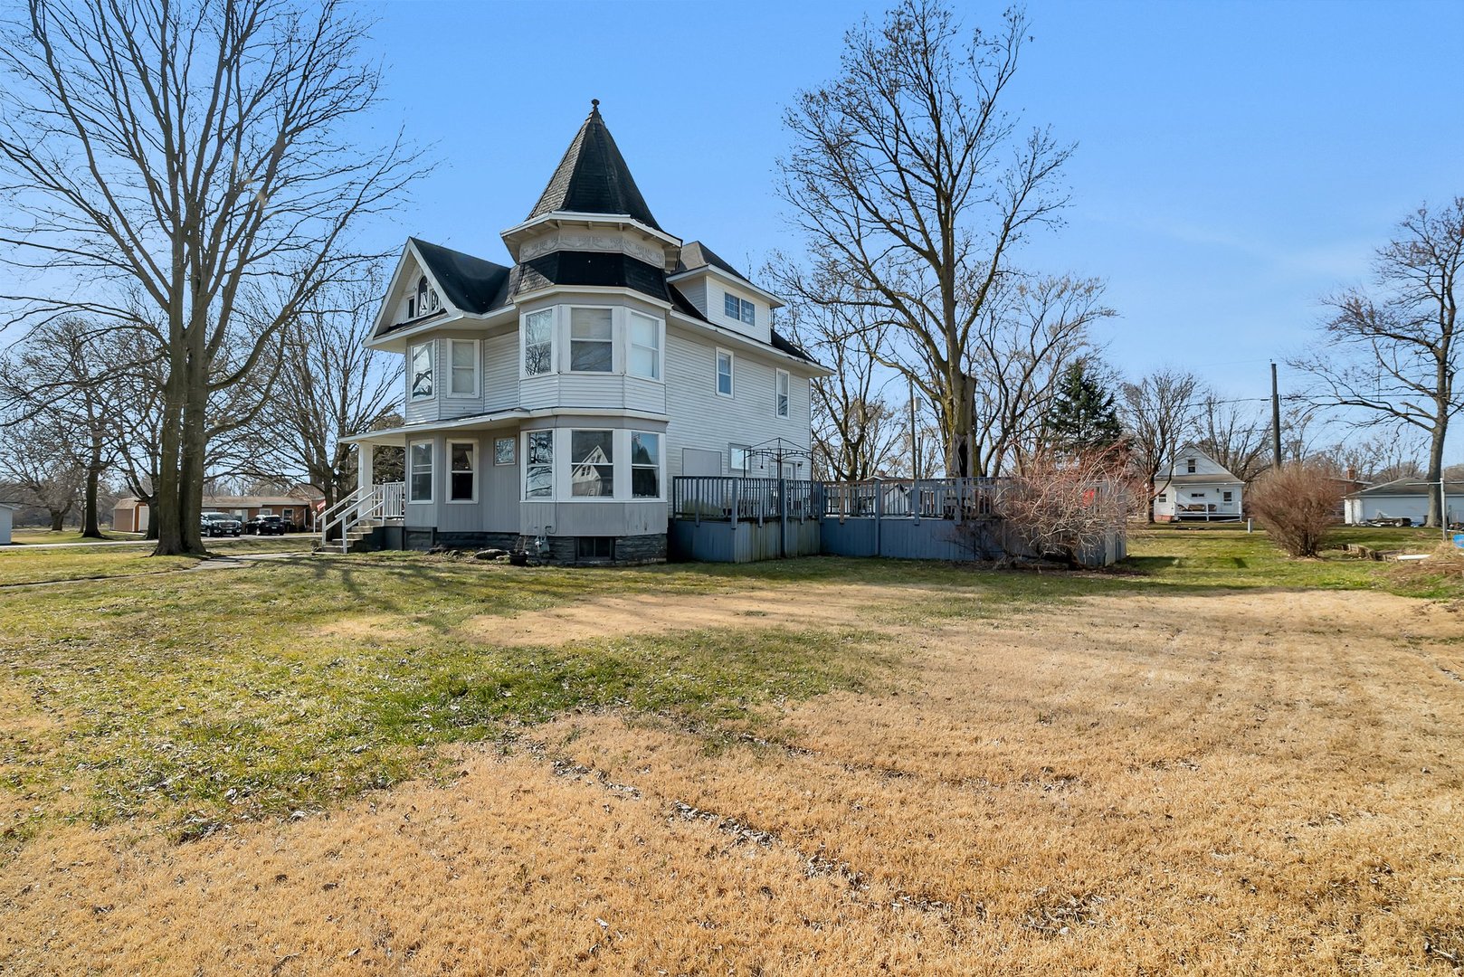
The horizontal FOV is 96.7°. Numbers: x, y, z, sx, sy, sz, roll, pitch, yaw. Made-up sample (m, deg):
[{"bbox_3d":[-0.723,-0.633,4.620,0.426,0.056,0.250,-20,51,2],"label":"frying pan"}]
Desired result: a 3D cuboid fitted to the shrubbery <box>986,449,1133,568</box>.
[{"bbox_3d":[8.350,0.509,16.542,3.500,3.100,3.100,-1,-2,27],"label":"shrubbery"}]

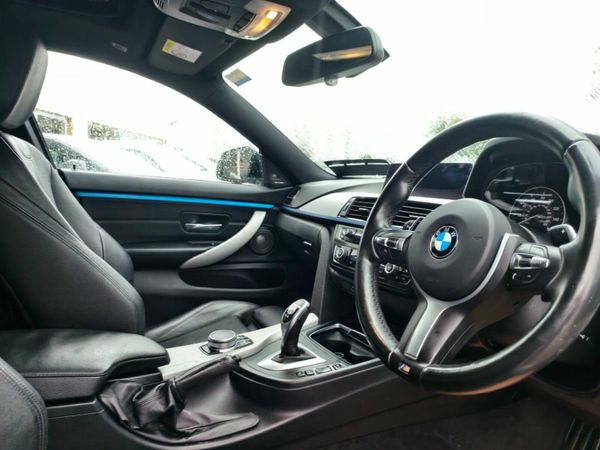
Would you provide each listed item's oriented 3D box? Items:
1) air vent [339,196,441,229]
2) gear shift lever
[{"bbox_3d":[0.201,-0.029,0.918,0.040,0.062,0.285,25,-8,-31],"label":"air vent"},{"bbox_3d":[-0.011,0.210,0.805,0.053,0.113,0.043,8,2,-27],"label":"gear shift lever"}]

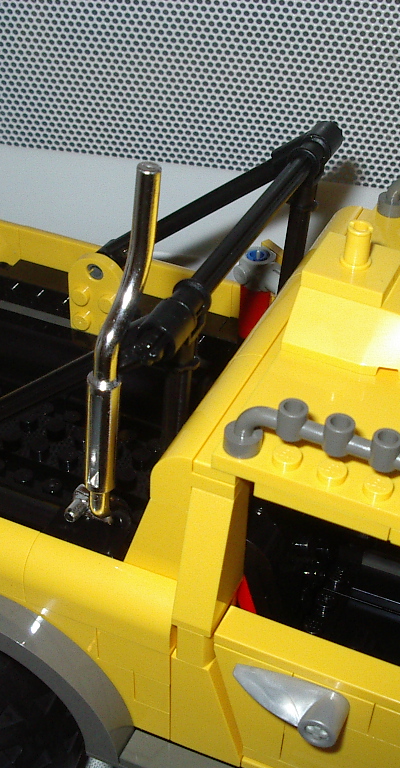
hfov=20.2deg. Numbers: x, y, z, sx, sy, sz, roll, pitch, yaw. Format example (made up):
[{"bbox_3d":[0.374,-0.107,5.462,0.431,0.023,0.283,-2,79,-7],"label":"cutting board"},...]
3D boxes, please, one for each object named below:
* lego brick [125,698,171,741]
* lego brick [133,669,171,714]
[{"bbox_3d":[-0.012,0.067,0.240,0.016,0.010,0.008,17,42,17],"label":"lego brick"},{"bbox_3d":[-0.008,0.061,0.233,0.008,0.010,0.008,17,42,17],"label":"lego brick"}]

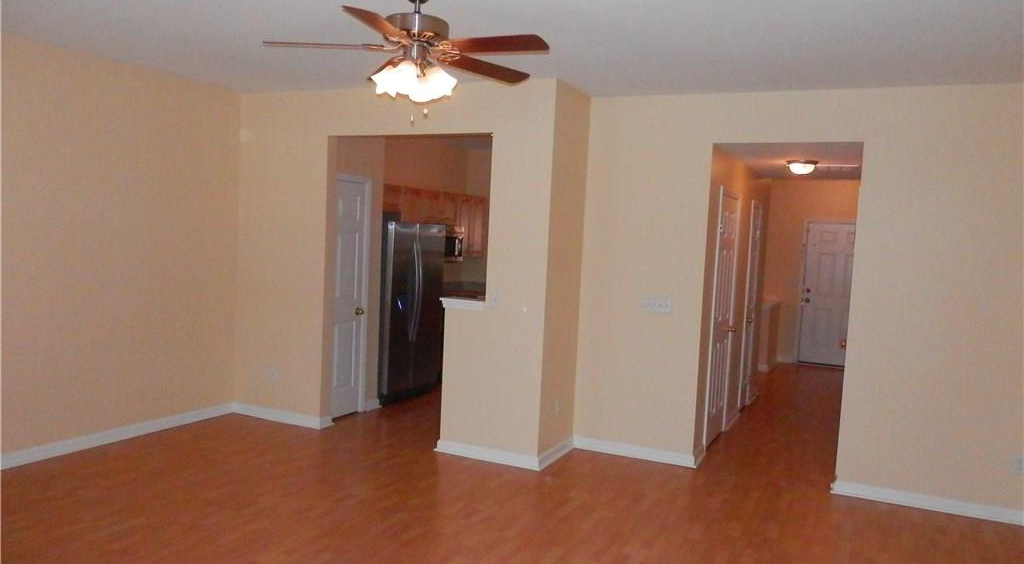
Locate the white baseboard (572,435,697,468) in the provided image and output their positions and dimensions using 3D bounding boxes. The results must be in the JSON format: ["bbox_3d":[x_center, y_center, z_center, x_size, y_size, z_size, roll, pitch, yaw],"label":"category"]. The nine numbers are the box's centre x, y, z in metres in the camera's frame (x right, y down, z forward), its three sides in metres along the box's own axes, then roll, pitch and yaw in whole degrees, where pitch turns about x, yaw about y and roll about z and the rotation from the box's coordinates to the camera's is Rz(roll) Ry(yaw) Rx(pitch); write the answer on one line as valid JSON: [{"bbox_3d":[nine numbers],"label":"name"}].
[{"bbox_3d":[0.943,1.300,5.674,0.945,0.093,0.030,5,4,25],"label":"white baseboard"}]

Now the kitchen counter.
[{"bbox_3d":[-0.325,0.165,5.531,0.390,0.065,0.180,5,4,25],"label":"kitchen counter"}]

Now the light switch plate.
[{"bbox_3d":[1.088,0.179,5.563,0.210,0.116,0.012,5,4,25],"label":"light switch plate"}]

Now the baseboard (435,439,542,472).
[{"bbox_3d":[-0.188,1.263,5.442,0.867,0.093,0.030,5,4,25],"label":"baseboard"}]

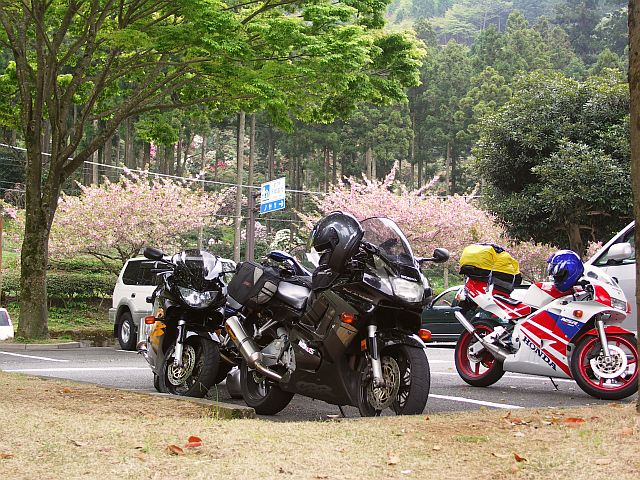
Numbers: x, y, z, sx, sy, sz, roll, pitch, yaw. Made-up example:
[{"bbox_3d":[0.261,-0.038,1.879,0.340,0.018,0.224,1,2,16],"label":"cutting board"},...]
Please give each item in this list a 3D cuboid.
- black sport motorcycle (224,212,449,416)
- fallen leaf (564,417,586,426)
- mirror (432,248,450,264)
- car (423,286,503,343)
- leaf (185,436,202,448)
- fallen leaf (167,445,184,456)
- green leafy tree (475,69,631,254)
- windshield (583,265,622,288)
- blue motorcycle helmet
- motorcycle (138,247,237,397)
[{"bbox_3d":[0.070,0.519,6.280,0.740,1.250,2.060,3,-5,-31],"label":"black sport motorcycle"},{"bbox_3d":[1.281,0.910,5.100,0.100,0.035,0.070,1,-4,0],"label":"fallen leaf"},{"bbox_3d":[0.723,0.095,6.050,0.150,0.090,0.070,4,-6,-40],"label":"mirror"},{"bbox_3d":[3.350,1.722,23.200,4.400,1.420,1.700,2,-5,-22],"label":"car"},{"bbox_3d":[-0.516,0.826,4.150,0.075,0.045,0.055,1,-4,0],"label":"leaf"},{"bbox_3d":[-0.566,0.824,3.980,0.068,0.033,0.055,1,-4,0],"label":"fallen leaf"},{"bbox_3d":[7.999,-1.282,33.000,6.200,8.400,6.000,1,-4,0],"label":"green leafy tree"},{"bbox_3d":[2.320,0.300,8.350,0.300,0.210,0.270,4,-6,-42],"label":"windshield"},{"bbox_3d":[2.028,0.260,8.400,0.340,0.280,0.260,-34,0,-27],"label":"blue motorcycle helmet"},{"bbox_3d":[-1.050,0.684,8.050,0.720,1.160,2.060,2,-4,-13],"label":"motorcycle"}]

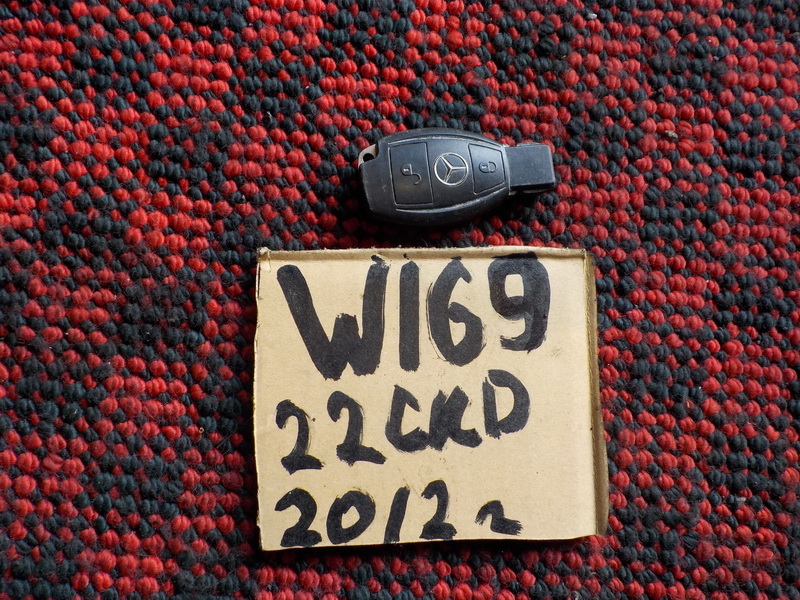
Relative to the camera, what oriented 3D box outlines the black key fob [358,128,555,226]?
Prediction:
[{"bbox_3d":[0.023,-0.050,0.273,0.077,0.014,0.037,-5,84,-4],"label":"black key fob"}]

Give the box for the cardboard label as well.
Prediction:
[{"bbox_3d":[0.013,0.035,0.266,0.133,0.008,0.112,0,84,-3],"label":"cardboard label"}]

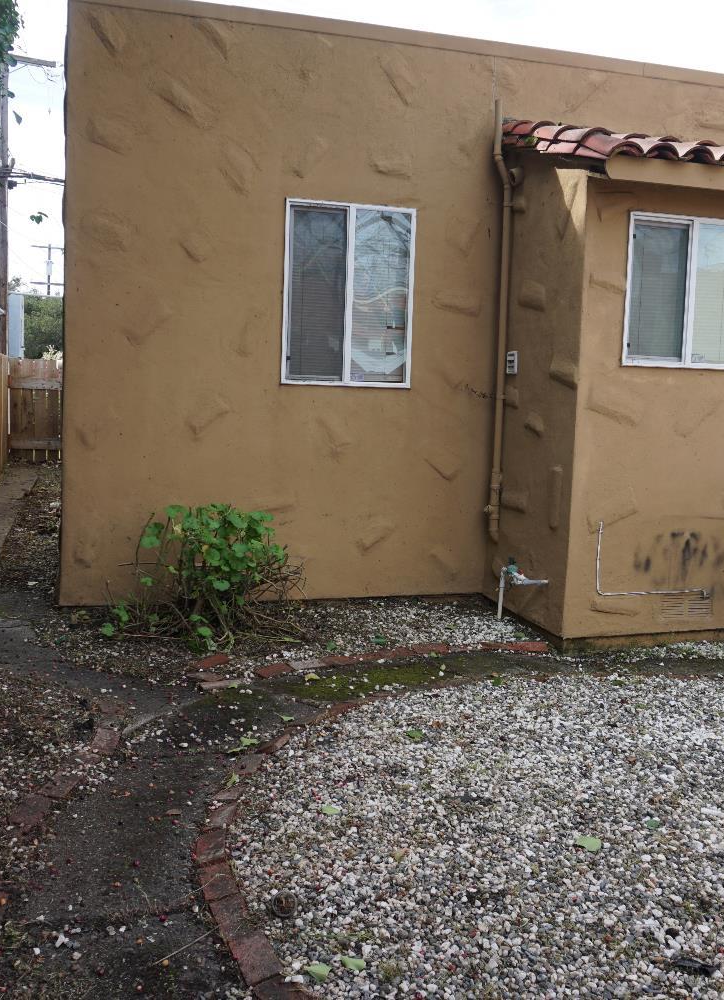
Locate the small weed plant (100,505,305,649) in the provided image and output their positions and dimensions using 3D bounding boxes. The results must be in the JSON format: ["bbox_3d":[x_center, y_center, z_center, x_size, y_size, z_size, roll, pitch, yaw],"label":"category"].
[{"bbox_3d":[-0.980,0.429,6.294,1.180,0.790,0.800,0,7,-16],"label":"small weed plant"}]

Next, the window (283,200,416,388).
[{"bbox_3d":[-0.082,-1.395,6.860,0.925,1.230,0.080,0,7,-16],"label":"window"}]

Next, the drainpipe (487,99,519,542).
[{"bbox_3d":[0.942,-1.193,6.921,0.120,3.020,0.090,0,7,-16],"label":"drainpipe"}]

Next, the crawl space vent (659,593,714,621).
[{"bbox_3d":[2.069,0.677,6.368,0.375,0.170,0.030,0,7,-16],"label":"crawl space vent"}]

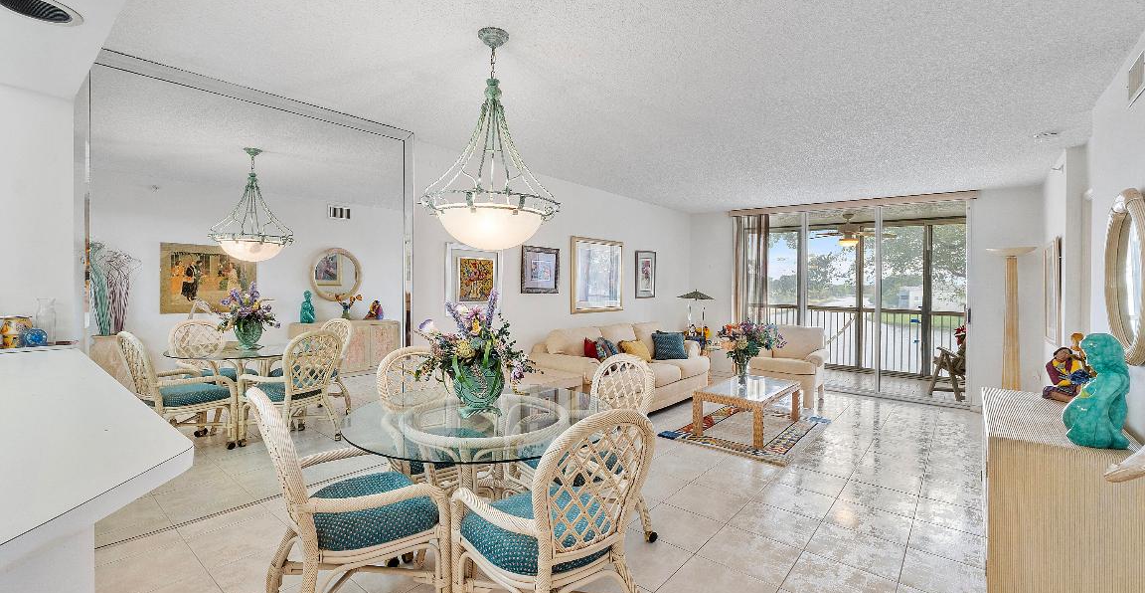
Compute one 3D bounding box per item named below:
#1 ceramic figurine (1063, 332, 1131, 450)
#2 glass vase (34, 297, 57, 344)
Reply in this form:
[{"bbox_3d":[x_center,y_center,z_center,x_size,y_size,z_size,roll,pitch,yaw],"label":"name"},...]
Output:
[{"bbox_3d":[2.046,0.347,1.851,0.185,0.430,0.170,2,1,37],"label":"ceramic figurine"},{"bbox_3d":[-2.089,0.097,1.890,0.065,0.190,0.065,2,1,40],"label":"glass vase"}]

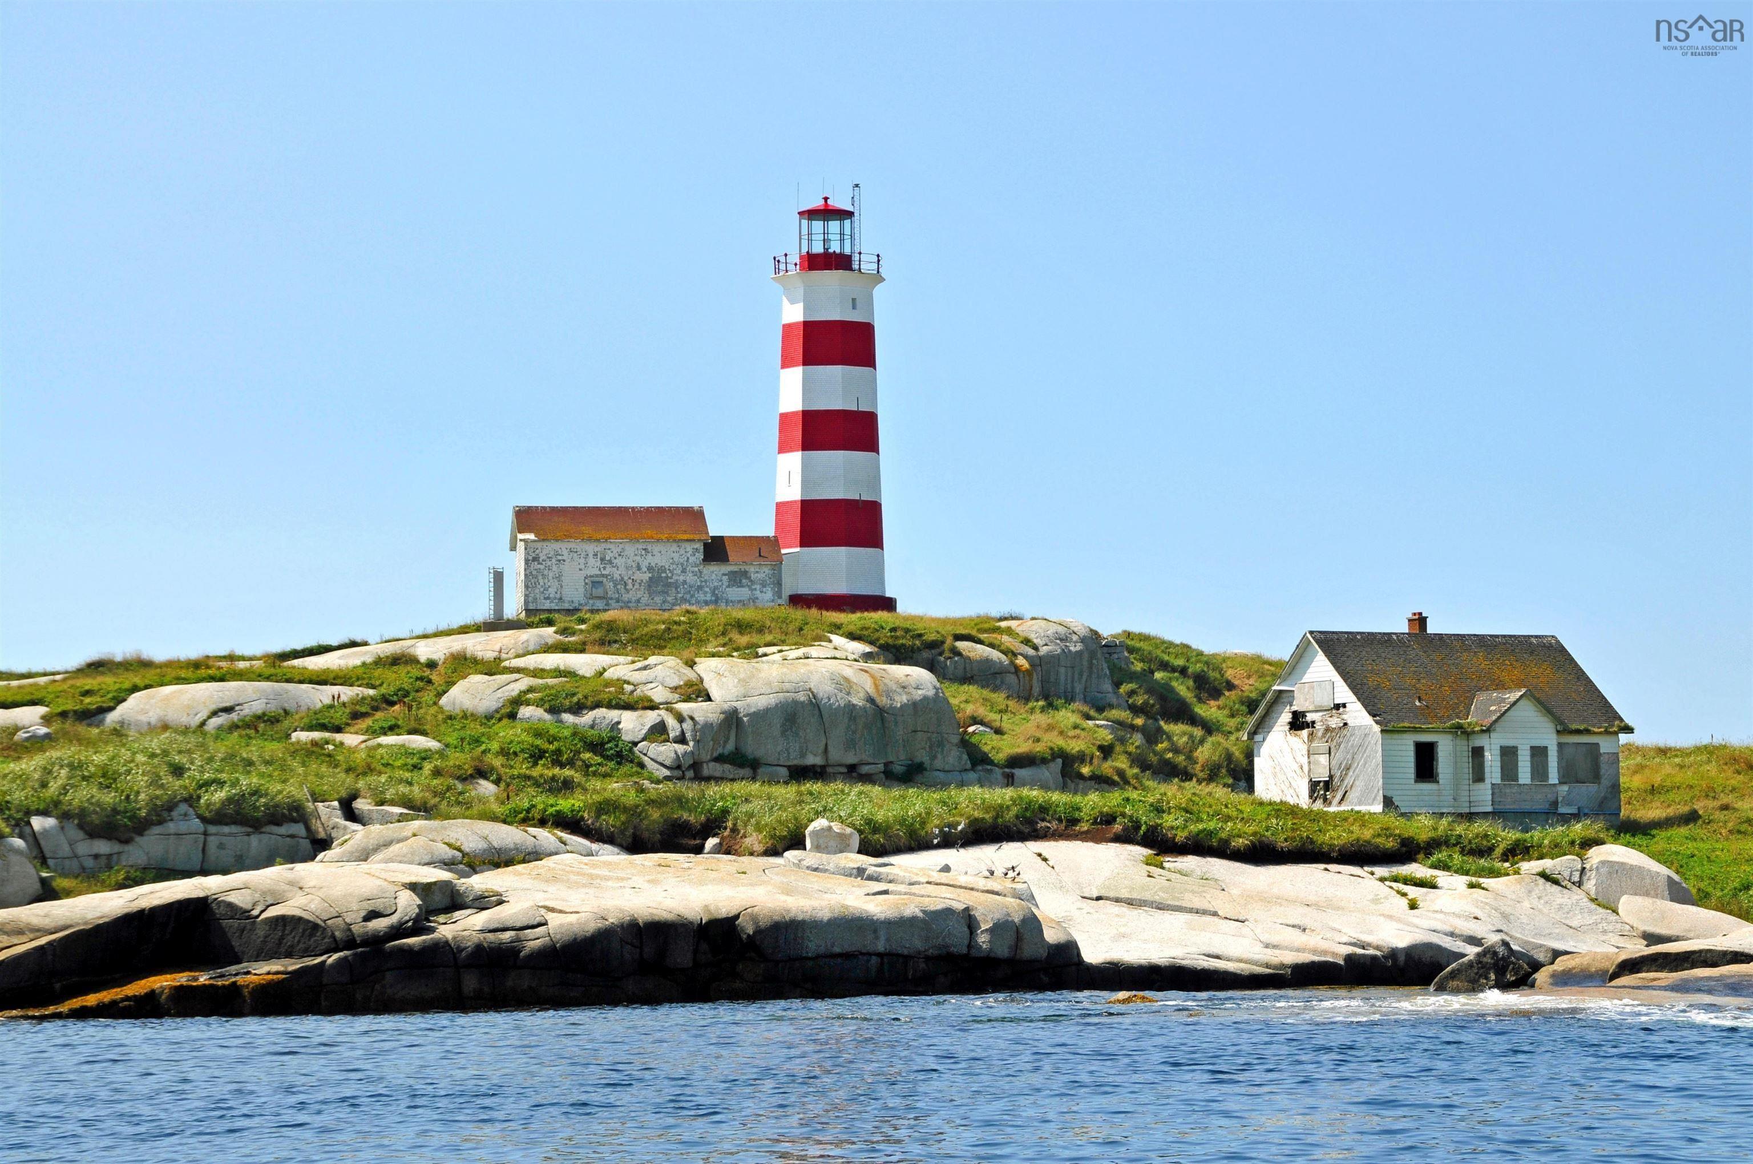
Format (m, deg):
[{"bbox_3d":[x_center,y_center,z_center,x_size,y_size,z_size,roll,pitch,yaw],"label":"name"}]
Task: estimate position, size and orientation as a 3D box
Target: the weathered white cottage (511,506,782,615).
[{"bbox_3d":[-13.408,-1.046,262.164,15.200,6.650,7.100,0,-5,-8],"label":"weathered white cottage"}]

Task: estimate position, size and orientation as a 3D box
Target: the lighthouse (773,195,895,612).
[{"bbox_3d":[-2.762,-10.386,265.963,7.300,24.700,7.300,0,-5,-8],"label":"lighthouse"}]

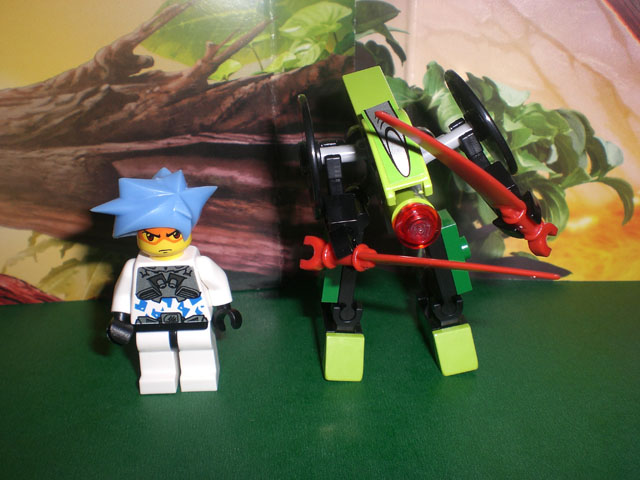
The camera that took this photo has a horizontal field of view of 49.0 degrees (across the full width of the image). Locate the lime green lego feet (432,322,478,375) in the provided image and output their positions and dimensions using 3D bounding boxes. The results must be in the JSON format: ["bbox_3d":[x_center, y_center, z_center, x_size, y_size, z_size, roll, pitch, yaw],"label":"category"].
[{"bbox_3d":[0.029,0.023,0.152,0.008,0.008,0.007,-8,24,-12],"label":"lime green lego feet"}]

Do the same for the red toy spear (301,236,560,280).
[{"bbox_3d":[0.019,0.004,0.134,0.051,0.007,0.007,5,24,20],"label":"red toy spear"}]

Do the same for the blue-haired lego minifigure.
[{"bbox_3d":[-0.030,0.008,0.142,0.029,0.046,0.018,-2,23,-4],"label":"blue-haired lego minifigure"}]

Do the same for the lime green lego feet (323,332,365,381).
[{"bbox_3d":[0.005,0.025,0.150,0.008,0.008,0.007,0,23,2],"label":"lime green lego feet"}]

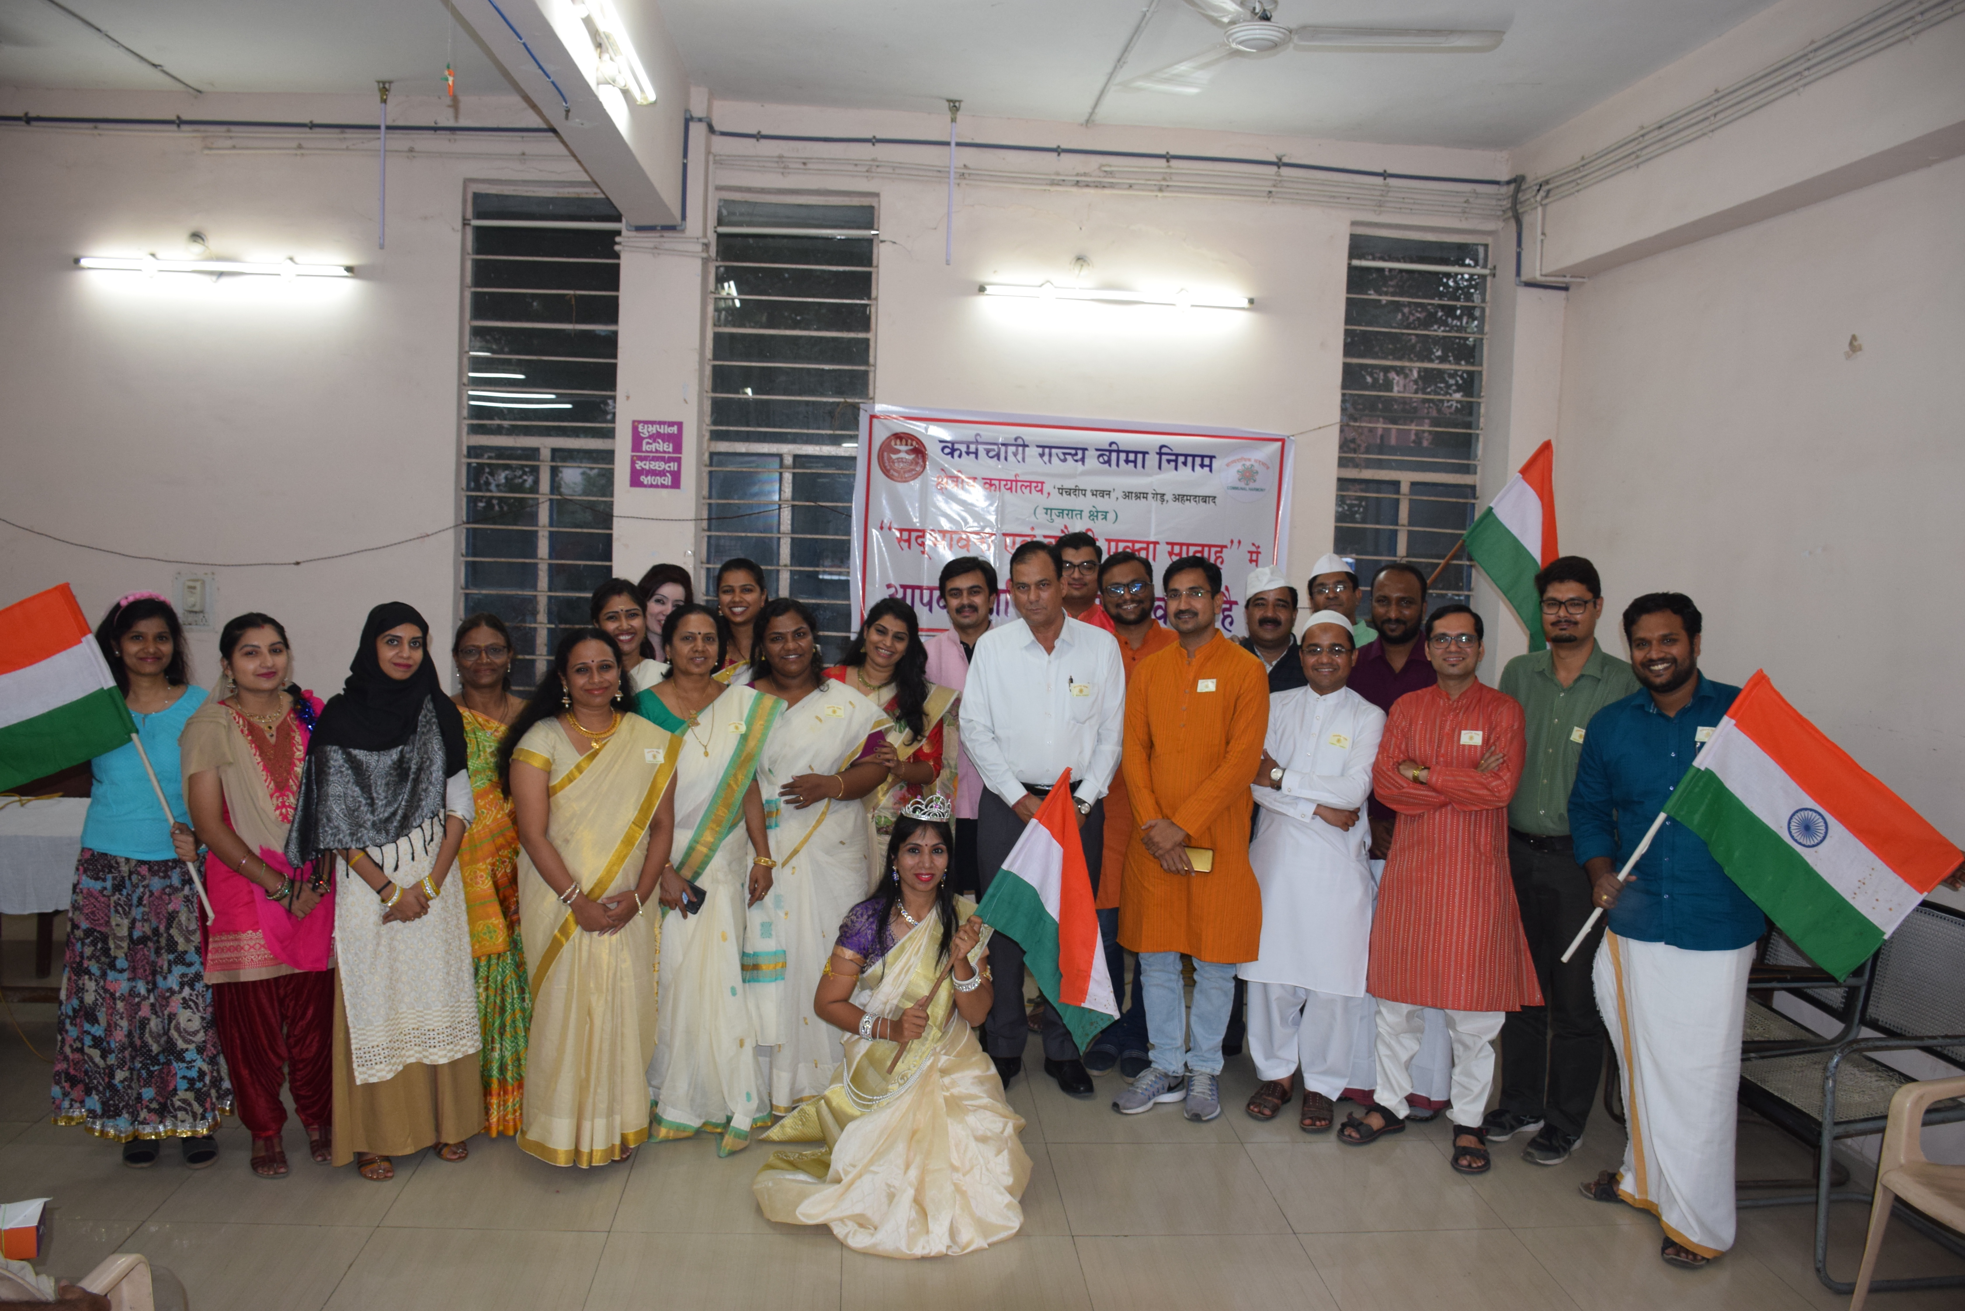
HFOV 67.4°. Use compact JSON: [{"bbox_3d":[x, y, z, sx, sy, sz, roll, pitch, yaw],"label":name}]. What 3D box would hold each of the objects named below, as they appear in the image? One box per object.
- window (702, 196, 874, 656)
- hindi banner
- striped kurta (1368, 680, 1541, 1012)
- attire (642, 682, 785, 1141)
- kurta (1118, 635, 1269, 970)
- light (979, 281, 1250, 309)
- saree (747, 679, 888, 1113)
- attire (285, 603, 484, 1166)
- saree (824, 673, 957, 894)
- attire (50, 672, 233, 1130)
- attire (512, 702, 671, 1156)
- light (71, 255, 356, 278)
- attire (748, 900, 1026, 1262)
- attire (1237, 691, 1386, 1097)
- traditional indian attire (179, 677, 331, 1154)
[{"bbox_3d":[-0.851,-0.868,6.460,0.740,2.280,0.090,2,5,-4],"label":"window"},{"bbox_3d":[0.417,-0.553,6.629,1.970,1.020,0.040,2,5,-5],"label":"hindi banner"},{"bbox_3d":[1.436,0.580,4.499,0.500,1.030,0.340,3,5,13],"label":"striped kurta"},{"bbox_3d":[-0.796,0.747,4.328,0.406,1.335,0.480,1,5,-7],"label":"attire"},{"bbox_3d":[0.680,0.461,4.780,0.490,1.060,0.320,3,5,15],"label":"kurta"},{"bbox_3d":[0.602,-1.579,6.493,1.240,0.075,0.080,2,5,-5],"label":"light"},{"bbox_3d":[-0.514,0.735,4.606,0.458,1.327,0.450,2,5,-5],"label":"saree"},{"bbox_3d":[-1.671,0.639,4.120,0.520,1.540,0.360,1,5,-16],"label":"attire"},{"bbox_3d":[-0.312,0.716,4.874,0.460,1.390,0.340,3,5,7],"label":"saree"},{"bbox_3d":[-2.342,0.715,4.100,0.460,1.240,0.360,0,5,-20],"label":"attire"},{"bbox_3d":[-1.136,0.794,4.266,0.450,1.290,0.330,0,5,-19],"label":"attire"},{"bbox_3d":[-3.242,-1.639,6.220,1.160,0.058,0.070,2,5,-4],"label":"light"},{"bbox_3d":[-0.235,1.060,3.960,0.748,0.812,0.720,2,5,-6],"label":"attire"},{"bbox_3d":[1.027,0.742,4.574,0.467,1.313,0.400,3,5,17],"label":"attire"},{"bbox_3d":[-2.014,0.713,4.124,0.450,1.300,0.330,-1,6,-30],"label":"traditional indian attire"}]

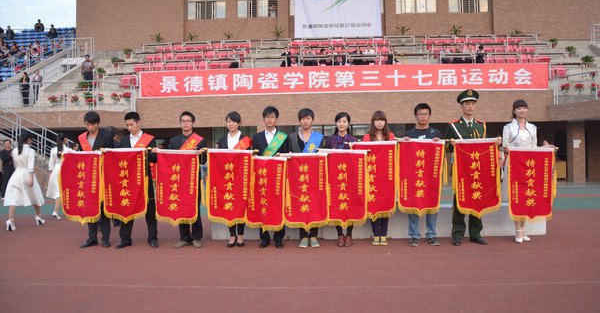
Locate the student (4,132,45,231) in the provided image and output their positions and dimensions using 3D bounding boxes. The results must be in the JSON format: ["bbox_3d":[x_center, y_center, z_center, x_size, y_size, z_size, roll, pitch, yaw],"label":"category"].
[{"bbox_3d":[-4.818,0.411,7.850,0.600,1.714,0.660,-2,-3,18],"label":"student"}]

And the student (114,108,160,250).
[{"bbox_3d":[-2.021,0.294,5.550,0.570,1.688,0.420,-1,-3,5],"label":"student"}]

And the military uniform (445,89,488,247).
[{"bbox_3d":[2.037,0.116,5.460,0.520,1.874,0.360,-1,-2,0],"label":"military uniform"}]

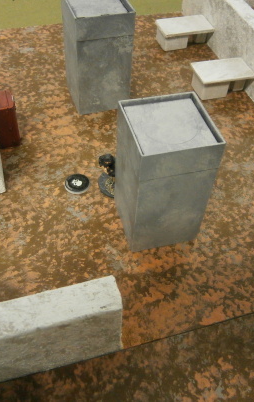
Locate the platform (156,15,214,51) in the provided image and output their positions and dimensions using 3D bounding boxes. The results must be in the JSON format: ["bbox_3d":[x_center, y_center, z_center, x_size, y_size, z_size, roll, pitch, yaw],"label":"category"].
[{"bbox_3d":[0.100,-0.290,0.704,0.089,0.034,0.055,-14,52,-15],"label":"platform"}]

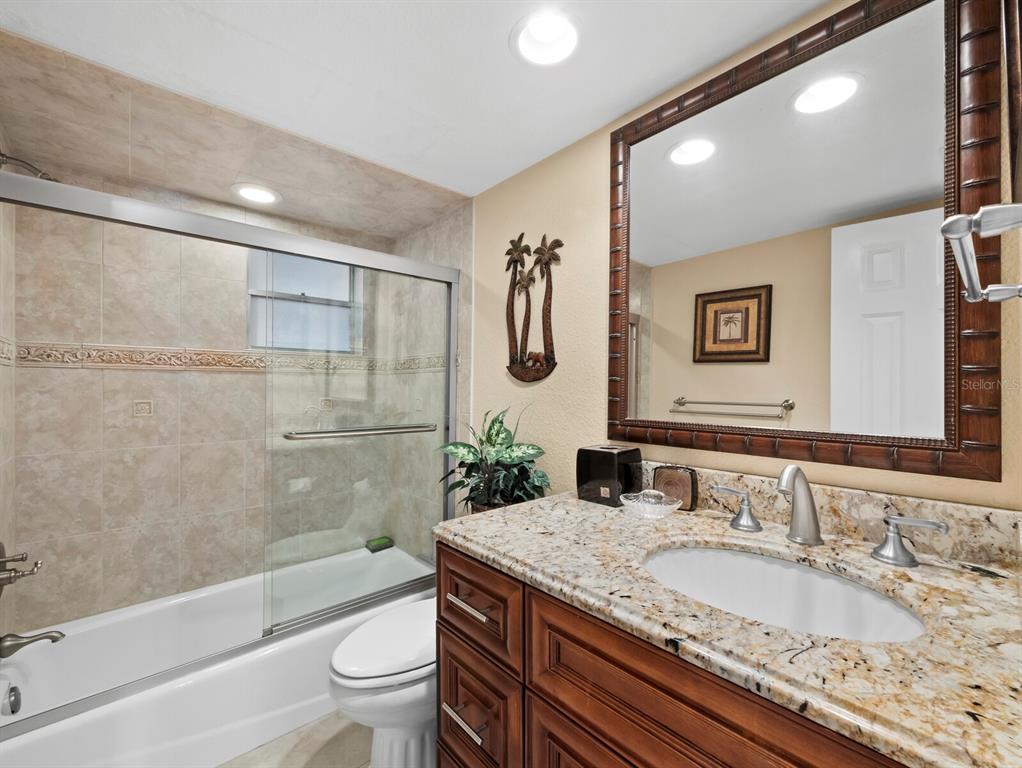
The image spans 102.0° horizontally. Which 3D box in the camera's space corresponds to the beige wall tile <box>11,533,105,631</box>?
[{"bbox_3d":[-1.732,0.749,1.594,0.228,0.315,0.014,0,0,-36],"label":"beige wall tile"}]

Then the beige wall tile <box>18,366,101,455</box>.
[{"bbox_3d":[-1.732,0.104,1.594,0.228,0.324,0.014,0,0,-36],"label":"beige wall tile"}]

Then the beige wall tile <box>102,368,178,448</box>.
[{"bbox_3d":[-1.540,0.104,1.733,0.242,0.324,0.014,0,0,-36],"label":"beige wall tile"}]

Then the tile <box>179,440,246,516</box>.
[{"bbox_3d":[-1.404,0.443,1.957,0.249,0.329,0.010,0,0,-40],"label":"tile"}]

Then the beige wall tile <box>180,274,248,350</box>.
[{"bbox_3d":[-1.343,-0.317,1.875,0.240,0.321,0.014,0,0,-36],"label":"beige wall tile"}]

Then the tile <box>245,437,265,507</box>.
[{"bbox_3d":[-1.211,0.444,2.118,0.249,0.329,0.010,0,0,-40],"label":"tile"}]

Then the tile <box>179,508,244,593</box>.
[{"bbox_3d":[-1.404,0.776,1.955,0.249,0.329,0.010,0,0,-40],"label":"tile"}]

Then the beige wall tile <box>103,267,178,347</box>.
[{"bbox_3d":[-1.598,-0.327,1.800,0.249,0.329,0.010,0,0,-40],"label":"beige wall tile"}]

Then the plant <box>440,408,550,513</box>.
[{"bbox_3d":[-0.056,0.300,1.530,0.350,0.430,0.380,0,0,0],"label":"plant"}]

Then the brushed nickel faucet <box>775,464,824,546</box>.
[{"bbox_3d":[0.571,0.241,0.824,0.185,0.167,0.062,0,0,-43],"label":"brushed nickel faucet"}]

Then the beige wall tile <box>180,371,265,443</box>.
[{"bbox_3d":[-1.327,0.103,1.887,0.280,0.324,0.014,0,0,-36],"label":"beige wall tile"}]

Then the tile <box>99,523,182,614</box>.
[{"bbox_3d":[-1.540,0.748,1.733,0.242,0.315,0.014,0,0,-36],"label":"tile"}]

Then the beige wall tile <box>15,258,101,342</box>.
[{"bbox_3d":[-1.784,-0.328,1.644,0.233,0.329,0.010,0,0,-40],"label":"beige wall tile"}]

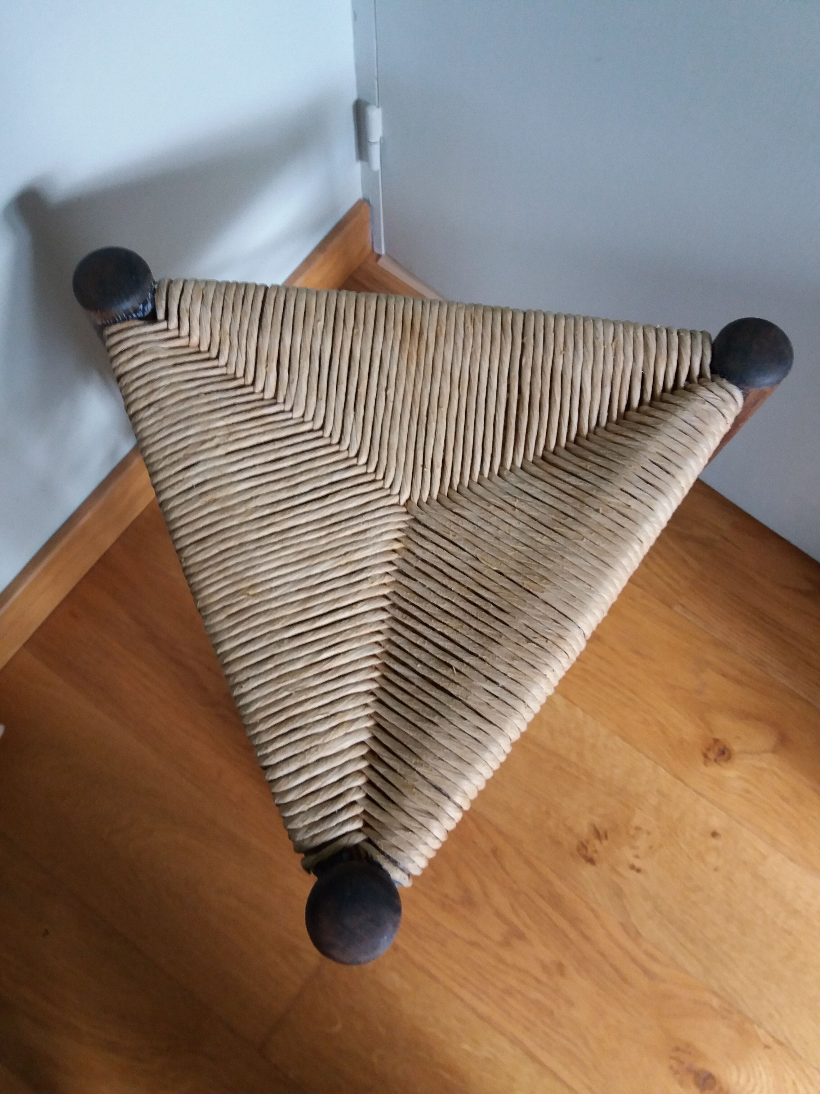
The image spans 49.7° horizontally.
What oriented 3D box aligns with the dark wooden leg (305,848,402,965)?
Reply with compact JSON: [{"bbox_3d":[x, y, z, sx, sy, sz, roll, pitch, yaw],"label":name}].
[{"bbox_3d":[-0.027,0.223,0.575,0.043,0.467,0.043,0,71,-1],"label":"dark wooden leg"}]

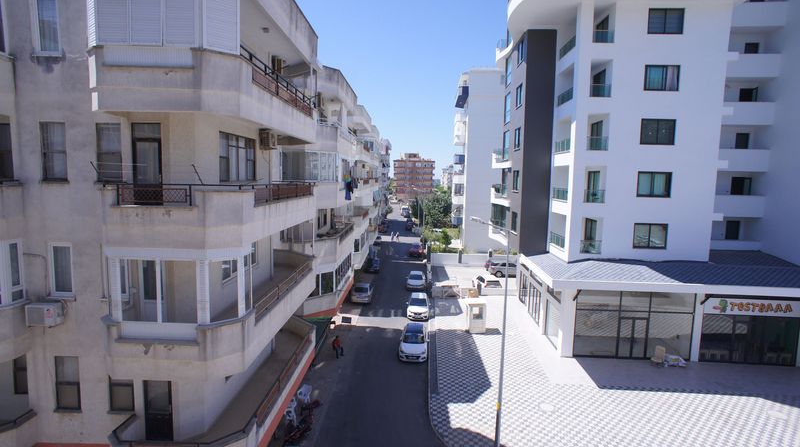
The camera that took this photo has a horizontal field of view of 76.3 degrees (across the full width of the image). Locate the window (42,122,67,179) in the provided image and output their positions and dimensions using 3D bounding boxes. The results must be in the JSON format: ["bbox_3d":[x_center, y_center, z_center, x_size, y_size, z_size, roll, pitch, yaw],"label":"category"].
[{"bbox_3d":[-8.656,-1.791,12.730,0.630,1.476,0.150,1,6,1],"label":"window"}]

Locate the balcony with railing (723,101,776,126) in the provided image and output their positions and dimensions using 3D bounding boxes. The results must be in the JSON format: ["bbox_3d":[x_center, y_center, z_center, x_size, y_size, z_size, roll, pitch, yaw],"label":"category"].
[{"bbox_3d":[22.689,-7.305,34.089,3.733,1.487,1.300,2,6,3],"label":"balcony with railing"}]

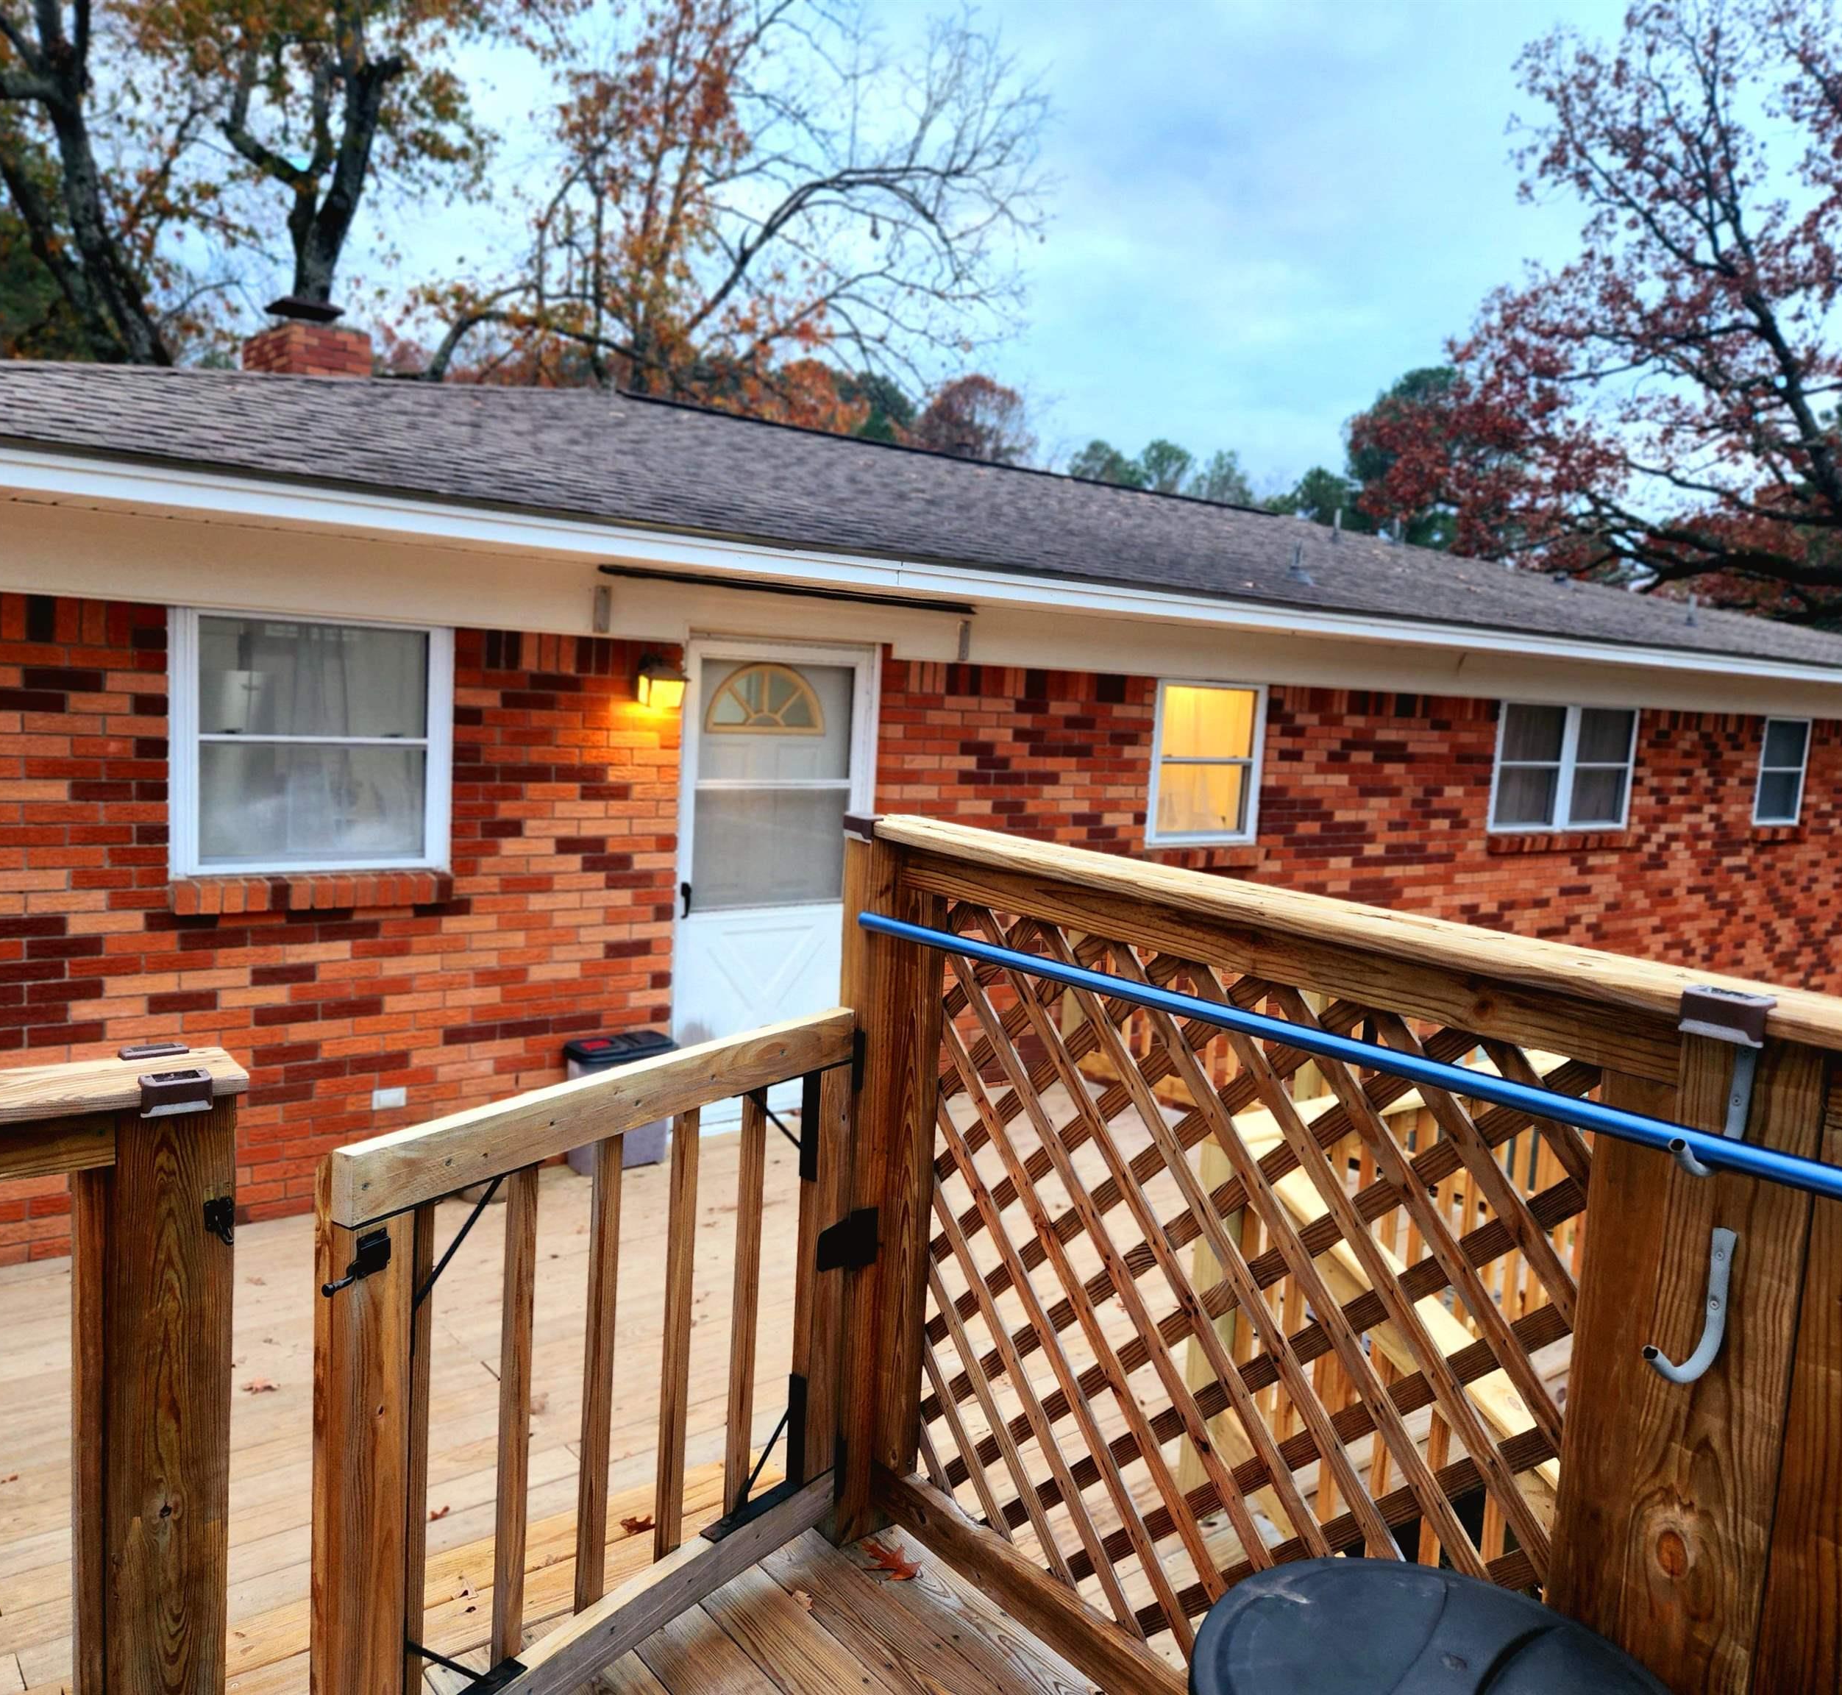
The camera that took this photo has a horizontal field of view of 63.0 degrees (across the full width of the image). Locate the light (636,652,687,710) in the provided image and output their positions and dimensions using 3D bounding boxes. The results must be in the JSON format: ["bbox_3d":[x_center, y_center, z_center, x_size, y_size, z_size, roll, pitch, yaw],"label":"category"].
[{"bbox_3d":[-0.989,-0.645,5.743,0.145,0.205,0.150,-2,8,-39],"label":"light"}]

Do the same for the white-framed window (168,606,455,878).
[{"bbox_3d":[-2.023,-0.334,5.064,0.918,0.866,0.090,-2,8,-39],"label":"white-framed window"}]

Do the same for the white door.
[{"bbox_3d":[-0.604,0.172,6.283,0.950,2.040,0.100,-2,8,-39],"label":"white door"}]

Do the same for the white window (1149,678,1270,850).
[{"bbox_3d":[1.512,-0.432,7.882,0.868,0.862,0.090,-2,8,-39],"label":"white window"}]

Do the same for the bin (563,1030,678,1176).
[{"bbox_3d":[-1.155,1.007,5.820,0.370,0.500,0.220,-2,8,-39],"label":"bin"}]

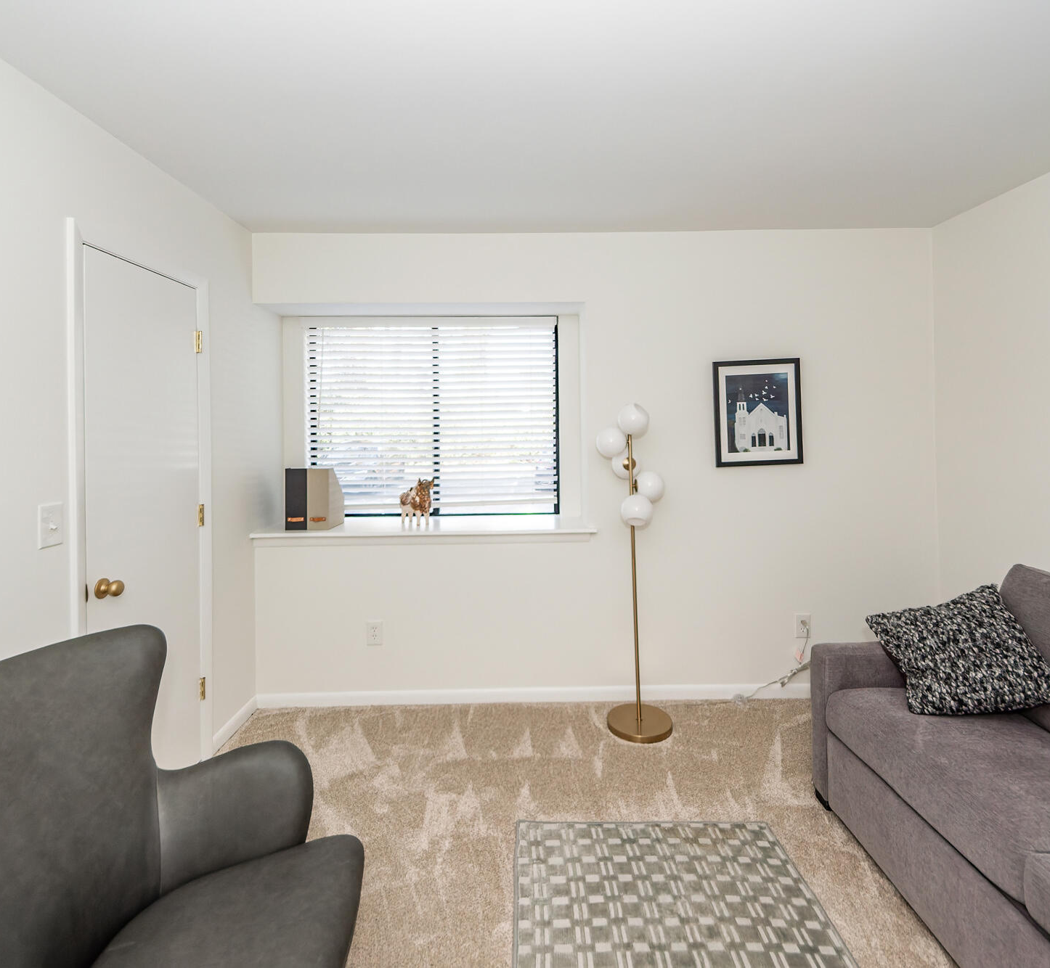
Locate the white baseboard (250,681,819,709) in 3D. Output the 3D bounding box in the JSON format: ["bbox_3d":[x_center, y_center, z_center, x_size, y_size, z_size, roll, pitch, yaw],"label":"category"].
[{"bbox_3d":[0.295,1.122,2.568,3.420,0.086,0.017,-1,2,0],"label":"white baseboard"}]

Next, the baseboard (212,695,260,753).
[{"bbox_3d":[-1.407,1.168,2.378,0.015,0.085,0.366,-1,2,0],"label":"baseboard"}]

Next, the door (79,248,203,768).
[{"bbox_3d":[-1.437,0.234,1.843,0.046,2.091,0.556,-1,2,0],"label":"door"}]

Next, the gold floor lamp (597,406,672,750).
[{"bbox_3d":[0.526,0.405,2.365,0.330,1.566,0.330,-1,2,0],"label":"gold floor lamp"}]

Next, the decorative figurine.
[{"bbox_3d":[-0.620,0.094,2.738,0.103,0.258,0.191,-3,3,-43],"label":"decorative figurine"}]

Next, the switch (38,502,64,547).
[{"bbox_3d":[-1.413,0.124,1.452,0.017,0.128,0.077,-1,2,0],"label":"switch"}]

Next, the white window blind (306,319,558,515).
[{"bbox_3d":[-0.553,-0.403,2.900,1.509,1.174,0.062,-1,2,0],"label":"white window blind"}]

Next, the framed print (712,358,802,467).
[{"bbox_3d":[1.239,-0.377,2.575,0.463,0.559,0.029,-2,2,0],"label":"framed print"}]

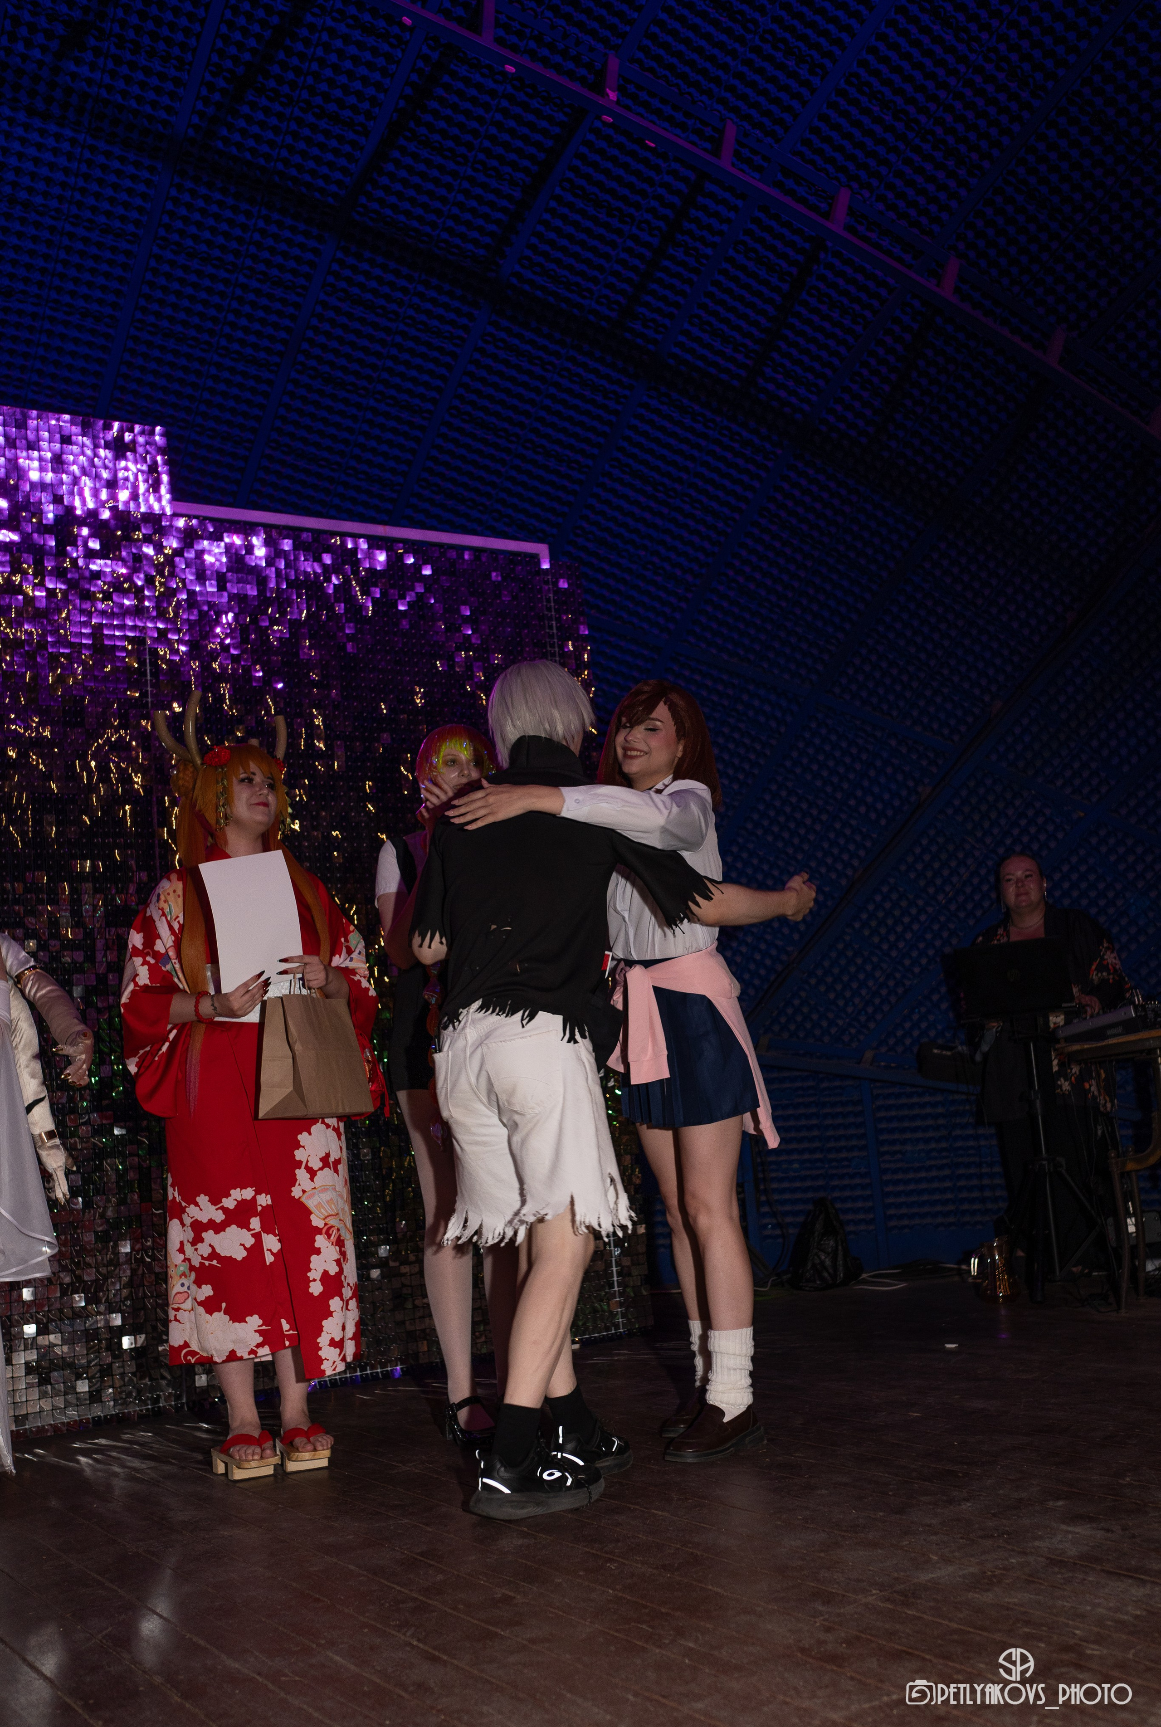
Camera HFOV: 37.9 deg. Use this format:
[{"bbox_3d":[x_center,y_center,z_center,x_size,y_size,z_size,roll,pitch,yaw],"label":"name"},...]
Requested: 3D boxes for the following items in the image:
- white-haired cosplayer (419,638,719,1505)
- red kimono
[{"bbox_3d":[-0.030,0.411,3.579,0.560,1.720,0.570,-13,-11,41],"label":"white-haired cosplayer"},{"bbox_3d":[-0.772,0.578,4.015,0.600,1.240,0.420,-2,-9,-22],"label":"red kimono"}]

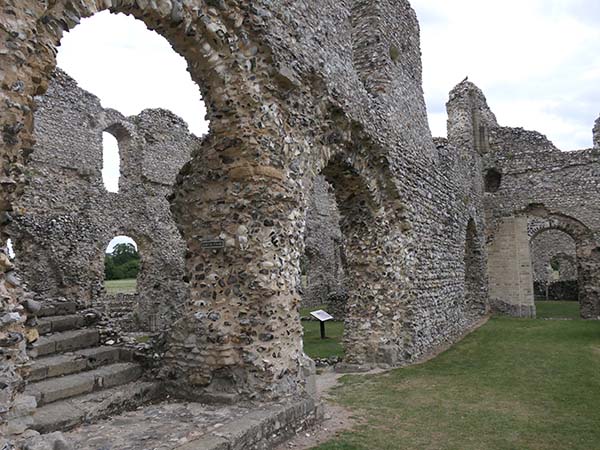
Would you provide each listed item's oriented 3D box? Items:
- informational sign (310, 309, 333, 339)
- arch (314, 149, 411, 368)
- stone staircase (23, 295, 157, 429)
[{"bbox_3d":[0.580,2.482,11.733,0.360,0.690,0.680,-4,-6,26],"label":"informational sign"},{"bbox_3d":[0.505,0.690,7.454,1.250,3.500,3.500,-4,-7,29],"label":"arch"},{"bbox_3d":[-3.155,1.515,5.405,2.800,1.000,2.150,-4,-7,29],"label":"stone staircase"}]

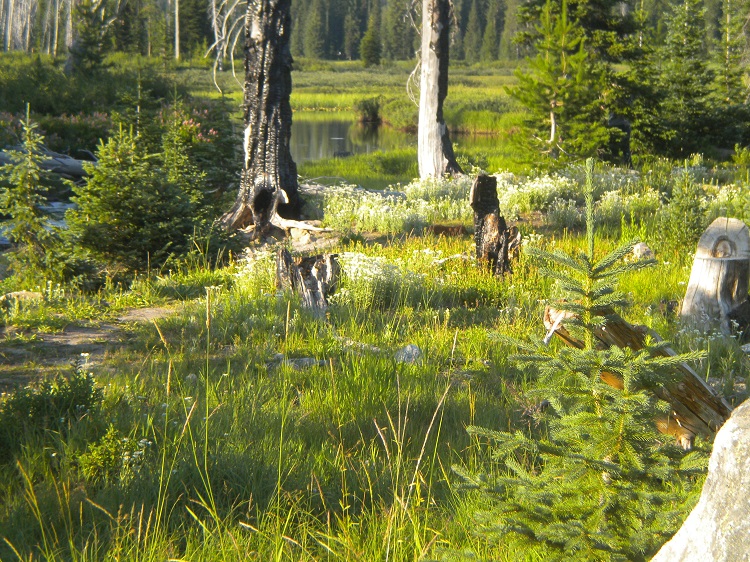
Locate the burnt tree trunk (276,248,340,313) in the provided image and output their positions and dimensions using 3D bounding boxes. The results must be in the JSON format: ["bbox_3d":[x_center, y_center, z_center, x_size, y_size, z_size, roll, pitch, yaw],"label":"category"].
[{"bbox_3d":[-0.409,0.006,14.000,0.390,0.410,0.370,0,6,0],"label":"burnt tree trunk"}]

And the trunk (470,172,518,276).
[{"bbox_3d":[0.869,-0.393,16.400,0.360,0.750,0.310,0,6,0],"label":"trunk"}]

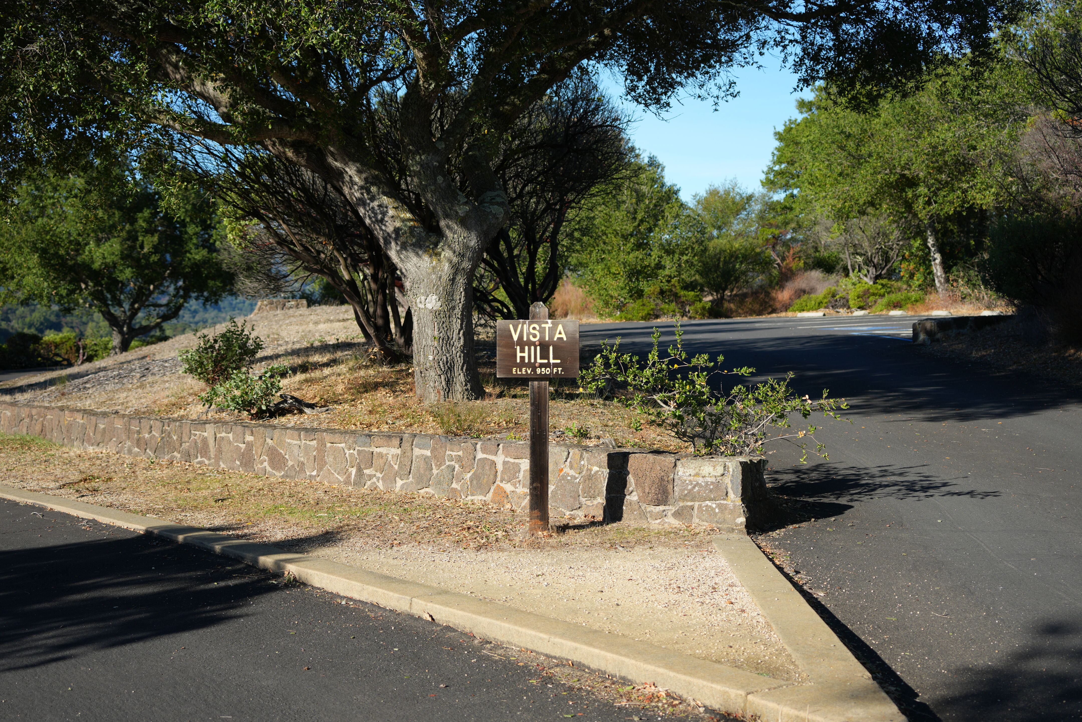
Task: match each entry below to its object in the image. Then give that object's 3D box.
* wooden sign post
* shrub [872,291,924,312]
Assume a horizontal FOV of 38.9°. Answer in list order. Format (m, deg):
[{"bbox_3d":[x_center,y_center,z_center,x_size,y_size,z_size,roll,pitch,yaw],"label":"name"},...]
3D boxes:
[{"bbox_3d":[-0.014,0.315,8.400,0.448,1.250,0.150,0,3,0],"label":"wooden sign post"},{"bbox_3d":[11.623,-1.931,50.000,1.750,0.720,1.500,0,3,0],"label":"shrub"}]

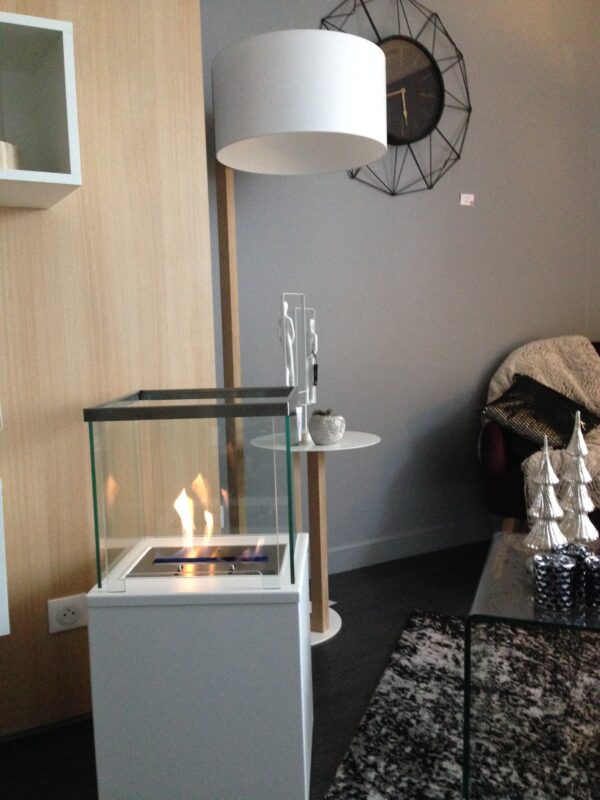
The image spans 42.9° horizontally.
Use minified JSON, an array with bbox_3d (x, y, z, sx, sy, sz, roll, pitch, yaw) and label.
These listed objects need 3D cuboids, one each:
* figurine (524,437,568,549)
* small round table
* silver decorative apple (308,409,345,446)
[{"bbox_3d":[0.553,0.207,1.721,0.093,0.252,0.093,-2,4,2],"label":"figurine"},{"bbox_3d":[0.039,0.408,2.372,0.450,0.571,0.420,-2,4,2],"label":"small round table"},{"bbox_3d":[0.086,0.079,2.397,0.116,0.113,0.116,-1,6,0],"label":"silver decorative apple"}]

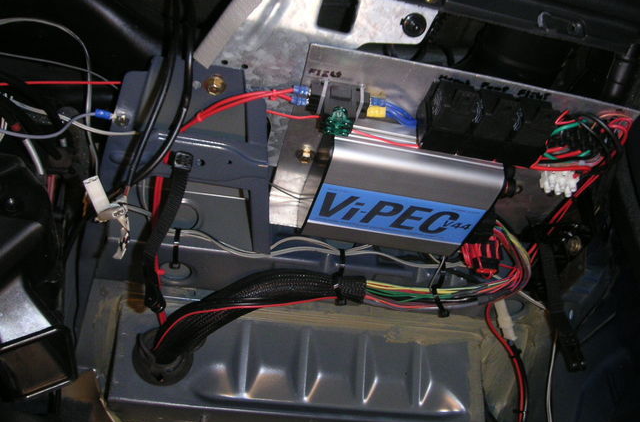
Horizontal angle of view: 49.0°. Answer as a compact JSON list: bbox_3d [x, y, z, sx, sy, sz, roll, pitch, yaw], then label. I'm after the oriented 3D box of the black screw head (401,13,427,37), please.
[{"bbox_3d":[0.067,-0.133,0.502,0.017,0.017,0.006,6,33,-5],"label":"black screw head"}]

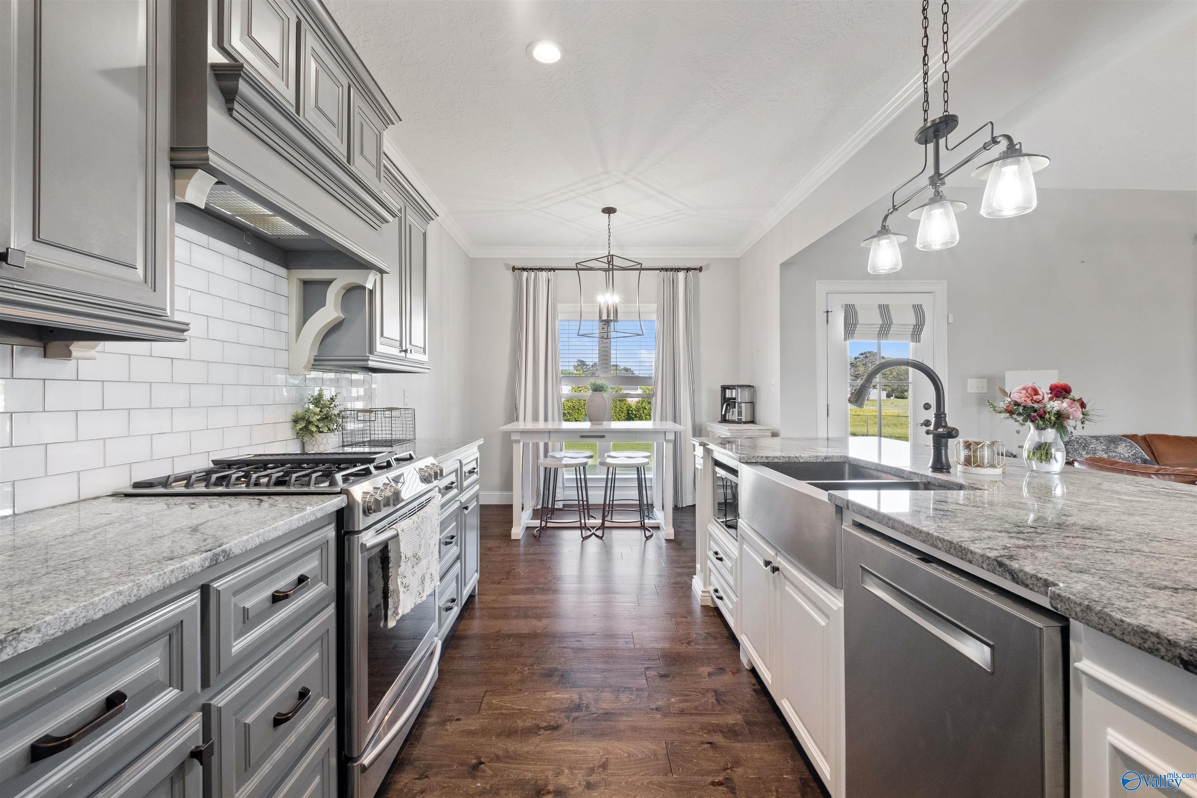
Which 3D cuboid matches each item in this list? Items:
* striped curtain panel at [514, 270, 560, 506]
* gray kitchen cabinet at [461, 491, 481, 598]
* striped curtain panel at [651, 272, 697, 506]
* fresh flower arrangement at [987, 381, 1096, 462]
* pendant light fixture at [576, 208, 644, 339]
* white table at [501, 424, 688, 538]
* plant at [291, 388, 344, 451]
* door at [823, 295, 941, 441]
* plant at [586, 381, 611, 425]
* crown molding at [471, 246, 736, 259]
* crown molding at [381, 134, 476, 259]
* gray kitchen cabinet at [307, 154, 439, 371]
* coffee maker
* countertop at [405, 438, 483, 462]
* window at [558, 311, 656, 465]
[{"bbox_3d":[-0.634,-0.103,5.240,0.490,2.480,0.130,0,1,-1],"label":"striped curtain panel"},{"bbox_3d":[-0.957,0.797,2.721,0.540,0.620,0.410,0,0,-1],"label":"gray kitchen cabinet"},{"bbox_3d":[0.796,-0.105,5.237,0.450,2.470,0.120,0,0,-1],"label":"striped curtain panel"},{"bbox_3d":[1.565,0.099,1.760,0.290,0.325,0.290,0,1,-1],"label":"fresh flower arrangement"},{"bbox_3d":[0.090,-1.061,4.200,0.400,1.055,0.400,0,1,39],"label":"pendant light fixture"},{"bbox_3d":[-0.045,0.692,4.380,1.510,0.905,0.730,0,1,-1],"label":"white table"},{"bbox_3d":[-1.189,0.100,2.116,0.205,0.272,0.205,0,0,-1],"label":"plant"},{"bbox_3d":[2.412,0.107,4.272,0.935,2.060,0.060,0,0,-1],"label":"door"},{"bbox_3d":[-0.010,0.030,4.451,0.210,0.405,0.210,0,0,-1],"label":"plant"},{"bbox_3d":[0.074,-1.548,5.262,2.870,0.095,0.075,0,0,-1],"label":"crown molding"},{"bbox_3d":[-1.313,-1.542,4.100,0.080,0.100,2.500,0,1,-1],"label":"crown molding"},{"bbox_3d":[-1.123,-0.612,2.533,0.350,0.930,0.840,0,0,-1],"label":"gray kitchen cabinet"},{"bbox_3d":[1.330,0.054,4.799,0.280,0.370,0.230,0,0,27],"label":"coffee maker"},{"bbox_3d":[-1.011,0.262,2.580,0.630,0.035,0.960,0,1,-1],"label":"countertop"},{"bbox_3d":[0.075,-0.070,5.360,1.420,1.760,0.110,0,1,-1],"label":"window"}]

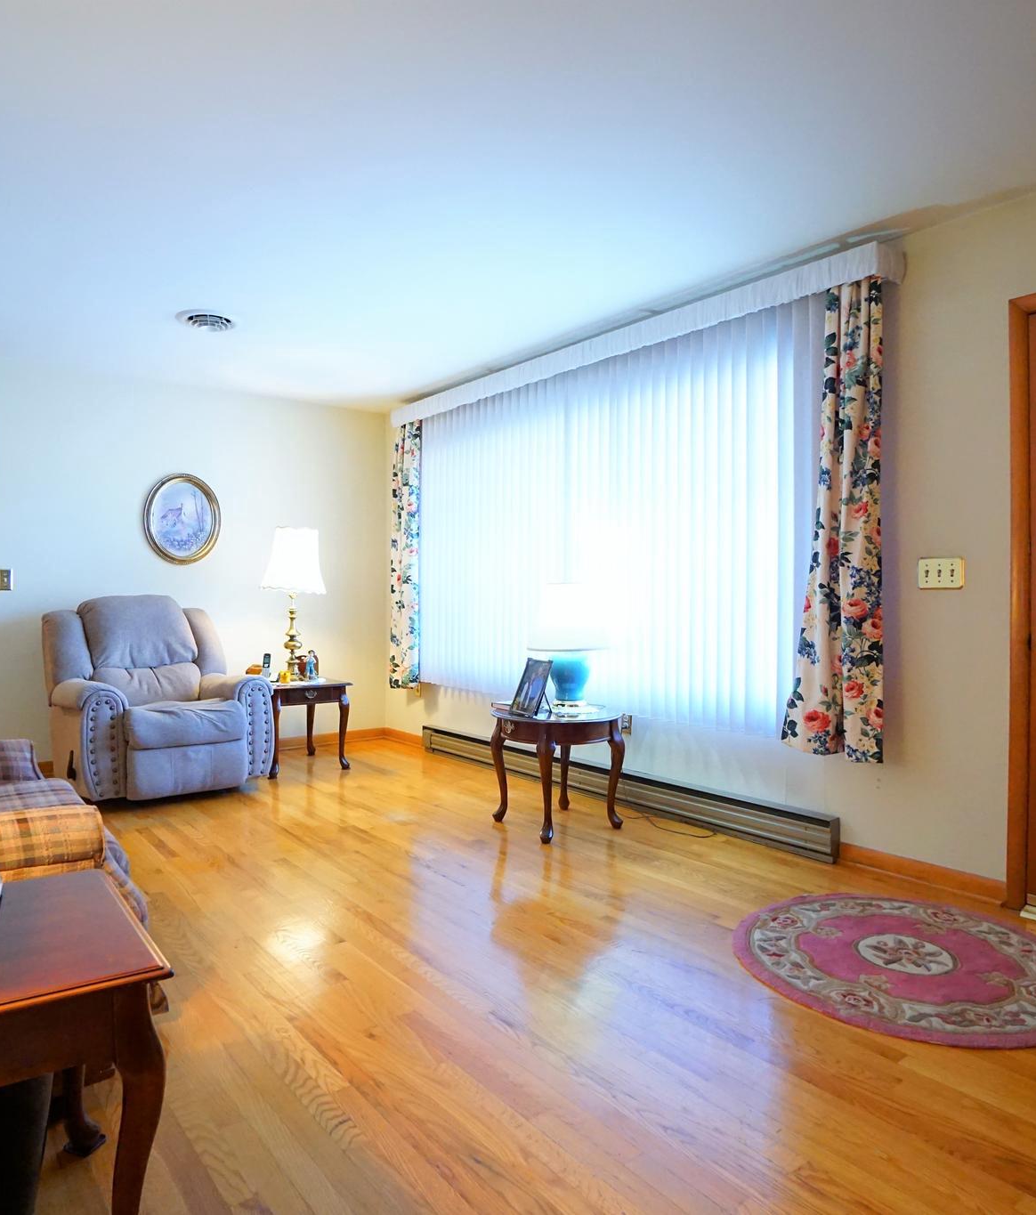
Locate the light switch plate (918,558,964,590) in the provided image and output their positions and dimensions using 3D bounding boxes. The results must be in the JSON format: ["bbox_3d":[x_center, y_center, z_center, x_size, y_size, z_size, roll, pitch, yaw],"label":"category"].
[{"bbox_3d":[1.558,-0.119,2.779,0.010,0.113,0.160,0,1,-40],"label":"light switch plate"}]

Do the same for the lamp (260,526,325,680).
[{"bbox_3d":[-1.450,-0.021,4.880,0.420,0.990,0.420,0,1,-39],"label":"lamp"}]

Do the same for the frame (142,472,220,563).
[{"bbox_3d":[-2.223,-0.604,5.014,0.480,0.605,0.035,0,1,-37],"label":"frame"}]

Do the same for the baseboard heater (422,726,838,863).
[{"bbox_3d":[0.336,0.927,4.195,0.070,0.180,2.970,0,1,-40],"label":"baseboard heater"}]

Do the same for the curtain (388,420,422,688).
[{"bbox_3d":[-0.803,-0.380,5.434,0.130,1.880,0.430,0,1,-40],"label":"curtain"}]

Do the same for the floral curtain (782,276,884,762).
[{"bbox_3d":[1.252,-0.328,3.008,0.130,1.860,0.420,0,1,-40],"label":"floral curtain"}]

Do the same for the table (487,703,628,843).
[{"bbox_3d":[0.184,0.758,3.572,0.580,0.530,0.550,0,1,0],"label":"table"}]

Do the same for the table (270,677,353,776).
[{"bbox_3d":[-1.407,0.741,4.793,0.530,0.530,0.600,0,1,-39],"label":"table"}]

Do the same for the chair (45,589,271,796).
[{"bbox_3d":[-2.131,0.471,4.485,1.010,1.070,0.900,0,1,-38],"label":"chair"}]

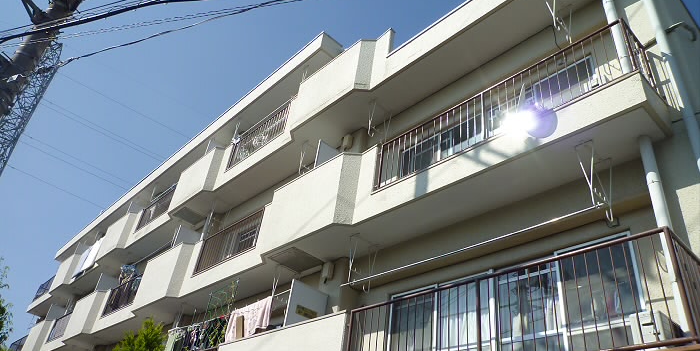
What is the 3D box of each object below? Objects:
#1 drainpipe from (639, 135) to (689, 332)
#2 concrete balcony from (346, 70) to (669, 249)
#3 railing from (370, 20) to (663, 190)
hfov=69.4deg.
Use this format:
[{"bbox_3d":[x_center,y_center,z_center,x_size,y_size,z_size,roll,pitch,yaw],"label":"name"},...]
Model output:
[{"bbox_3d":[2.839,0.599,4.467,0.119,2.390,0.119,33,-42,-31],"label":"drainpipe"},{"bbox_3d":[1.717,0.017,6.401,0.735,0.401,4.095,32,-41,-31],"label":"concrete balcony"},{"bbox_3d":[1.846,-0.603,6.508,0.615,0.840,3.649,33,-42,-31],"label":"railing"}]

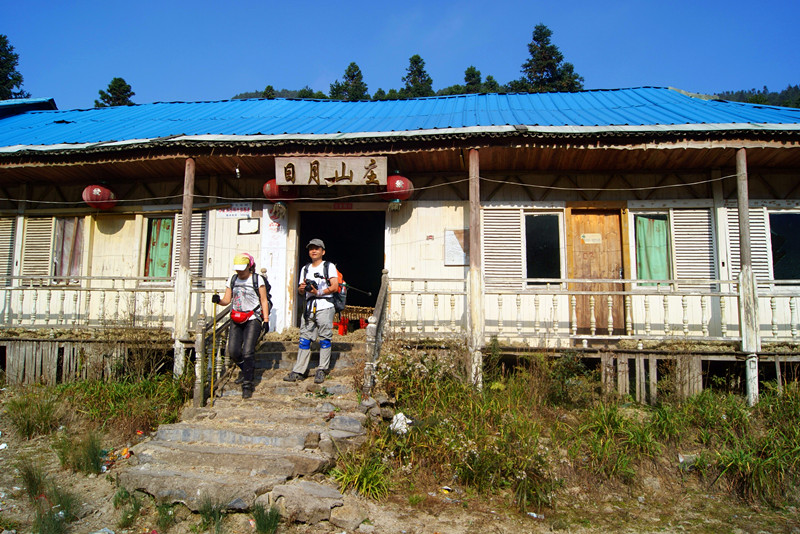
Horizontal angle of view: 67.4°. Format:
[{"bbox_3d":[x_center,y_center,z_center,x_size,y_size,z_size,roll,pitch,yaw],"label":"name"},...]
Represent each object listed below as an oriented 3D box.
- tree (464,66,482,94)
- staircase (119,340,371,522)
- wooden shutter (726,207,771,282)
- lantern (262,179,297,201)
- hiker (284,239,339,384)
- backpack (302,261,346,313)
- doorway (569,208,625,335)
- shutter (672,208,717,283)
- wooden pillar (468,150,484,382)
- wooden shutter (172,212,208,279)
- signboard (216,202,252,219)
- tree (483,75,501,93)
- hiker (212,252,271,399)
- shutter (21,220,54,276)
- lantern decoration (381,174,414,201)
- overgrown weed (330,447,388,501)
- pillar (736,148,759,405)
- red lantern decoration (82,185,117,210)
[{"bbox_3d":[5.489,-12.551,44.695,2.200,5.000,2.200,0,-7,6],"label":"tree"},{"bbox_3d":[-1.243,1.615,6.631,2.200,1.500,2.900,0,-7,5],"label":"staircase"},{"bbox_3d":[5.361,-0.305,9.233,0.600,1.270,0.070,0,-7,3],"label":"wooden shutter"},{"bbox_3d":[-1.768,-1.147,8.882,0.519,0.349,0.519,0,-7,6],"label":"lantern"},{"bbox_3d":[-1.063,0.514,7.253,0.580,1.710,0.520,-1,-7,17],"label":"hiker"},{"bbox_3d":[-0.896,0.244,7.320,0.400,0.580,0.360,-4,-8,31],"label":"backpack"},{"bbox_3d":[3.046,0.111,9.305,0.800,2.070,0.140,0,-7,3],"label":"doorway"},{"bbox_3d":[4.201,-0.247,8.577,0.613,1.192,0.050,0,-7,6],"label":"shutter"},{"bbox_3d":[1.034,-0.004,8.112,0.190,3.290,0.190,0,-7,3],"label":"wooden pillar"},{"bbox_3d":[-3.280,-0.259,9.431,0.568,1.192,0.050,0,-7,6],"label":"wooden shutter"},{"bbox_3d":[-2.605,-0.884,9.431,0.596,0.264,0.025,0,-7,6],"label":"signboard"},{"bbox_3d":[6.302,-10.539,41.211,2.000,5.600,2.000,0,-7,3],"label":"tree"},{"bbox_3d":[-1.756,0.639,6.670,0.580,1.590,0.480,0,-7,8],"label":"hiker"},{"bbox_3d":[-5.868,-0.239,9.723,0.569,1.139,0.050,0,-7,6],"label":"shutter"},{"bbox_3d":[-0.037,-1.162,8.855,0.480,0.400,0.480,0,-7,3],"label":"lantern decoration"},{"bbox_3d":[-0.362,1.890,5.495,0.550,0.450,0.500,0,-7,3],"label":"overgrown weed"},{"bbox_3d":[4.370,0.119,7.538,0.200,3.234,0.190,0,-7,6],"label":"pillar"},{"bbox_3d":[-4.595,-1.061,9.193,0.540,0.353,0.540,11,-6,8],"label":"red lantern decoration"}]

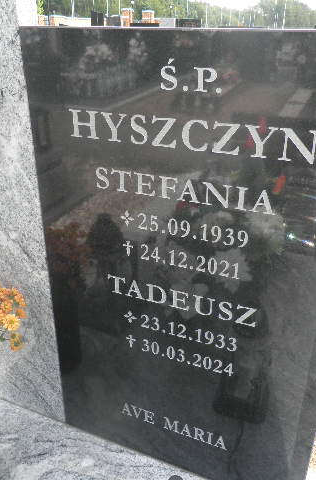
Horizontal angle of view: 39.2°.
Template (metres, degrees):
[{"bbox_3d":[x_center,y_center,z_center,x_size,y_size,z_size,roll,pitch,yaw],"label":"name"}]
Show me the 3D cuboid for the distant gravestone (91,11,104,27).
[{"bbox_3d":[-2.506,-8.825,18.500,0.530,1.220,0.130,11,28,20],"label":"distant gravestone"}]

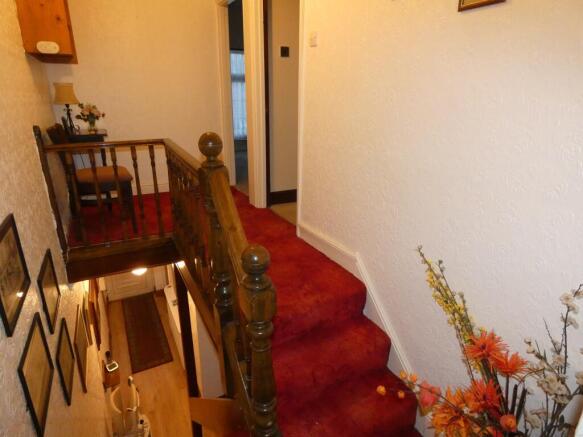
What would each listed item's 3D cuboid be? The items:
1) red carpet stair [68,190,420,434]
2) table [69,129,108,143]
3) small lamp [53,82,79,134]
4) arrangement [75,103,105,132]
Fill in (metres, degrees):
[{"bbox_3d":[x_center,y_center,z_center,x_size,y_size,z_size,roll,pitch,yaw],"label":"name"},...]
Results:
[{"bbox_3d":[-0.784,0.522,2.684,1.685,0.670,3.250,-10,23,-26],"label":"red carpet stair"},{"bbox_3d":[-1.971,-0.458,3.299,0.413,0.734,0.510,-10,23,-26],"label":"table"},{"bbox_3d":[-2.006,-0.982,3.017,0.210,0.443,0.210,-10,23,-26],"label":"small lamp"},{"bbox_3d":[-1.915,-0.961,3.209,0.250,0.274,0.220,-10,23,-26],"label":"arrangement"}]

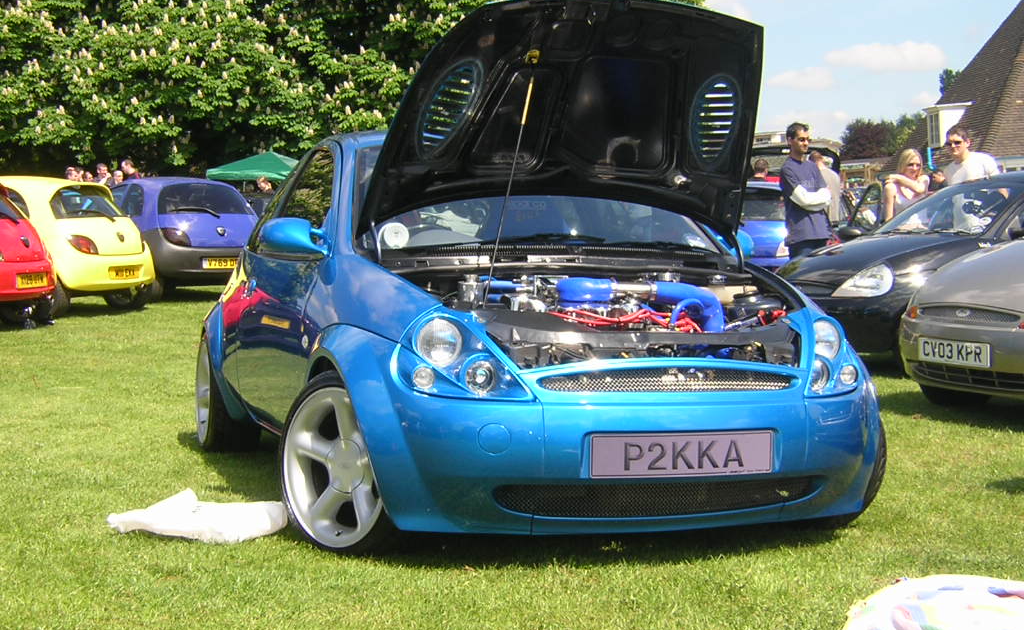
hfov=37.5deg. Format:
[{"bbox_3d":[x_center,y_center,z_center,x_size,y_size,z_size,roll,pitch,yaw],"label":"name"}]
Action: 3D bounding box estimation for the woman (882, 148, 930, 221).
[{"bbox_3d":[3.110,-0.504,11.936,0.440,1.620,0.330,1,3,9],"label":"woman"}]

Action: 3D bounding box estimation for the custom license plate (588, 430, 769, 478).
[{"bbox_3d":[0.442,0.359,3.890,0.520,0.112,0.015,1,1,-19],"label":"custom license plate"}]

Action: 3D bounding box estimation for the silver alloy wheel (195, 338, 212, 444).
[{"bbox_3d":[-1.260,0.334,6.574,0.190,0.455,0.455,0,3,-19],"label":"silver alloy wheel"}]

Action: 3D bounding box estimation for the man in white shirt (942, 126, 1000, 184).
[{"bbox_3d":[3.636,-0.618,12.040,0.520,1.780,0.340,2,3,30],"label":"man in white shirt"}]

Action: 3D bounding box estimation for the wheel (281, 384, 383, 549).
[{"bbox_3d":[-0.443,0.429,4.312,0.455,0.455,0.190,3,4,43],"label":"wheel"}]

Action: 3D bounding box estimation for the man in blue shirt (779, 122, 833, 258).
[{"bbox_3d":[2.242,-0.587,11.540,0.470,1.770,0.320,-2,3,-41],"label":"man in blue shirt"}]

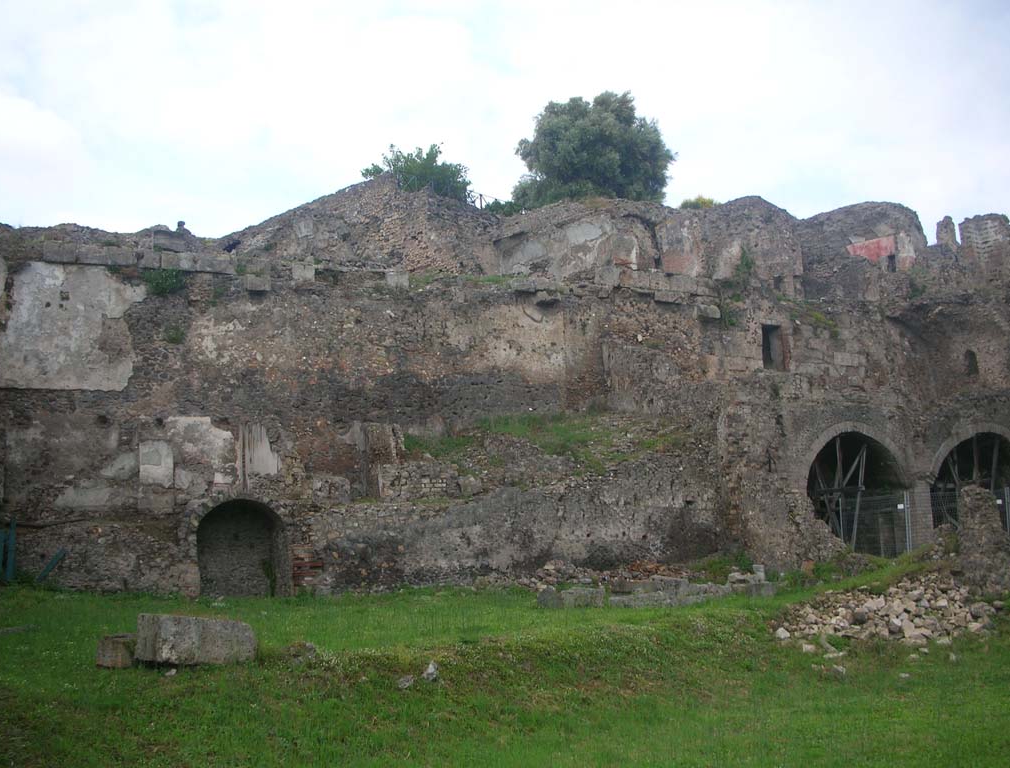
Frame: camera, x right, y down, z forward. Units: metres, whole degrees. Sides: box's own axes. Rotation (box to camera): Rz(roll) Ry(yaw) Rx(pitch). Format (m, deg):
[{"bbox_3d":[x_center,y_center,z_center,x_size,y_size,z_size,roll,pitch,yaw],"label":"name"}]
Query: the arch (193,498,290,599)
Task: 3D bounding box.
[{"bbox_3d":[-6.948,4.358,27.511,2.500,2.600,1.100,2,-9,-17],"label":"arch"}]

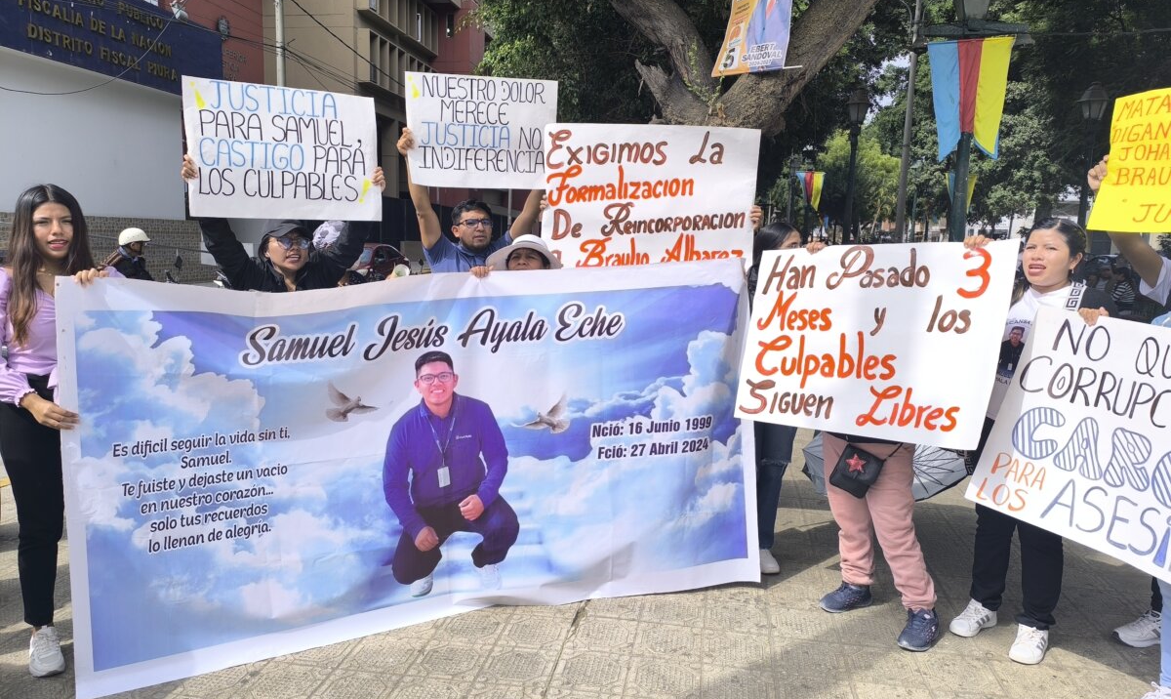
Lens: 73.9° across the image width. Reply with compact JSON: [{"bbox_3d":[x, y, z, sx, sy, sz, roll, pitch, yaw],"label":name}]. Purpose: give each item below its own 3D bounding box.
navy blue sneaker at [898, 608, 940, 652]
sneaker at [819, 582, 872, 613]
[{"bbox_3d":[1.247,1.033,2.895,0.095,0.098,0.245,7,10,36],"label":"navy blue sneaker"},{"bbox_3d":[1.062,0.998,3.160,0.245,0.098,0.095,-3,9,-23],"label":"sneaker"}]

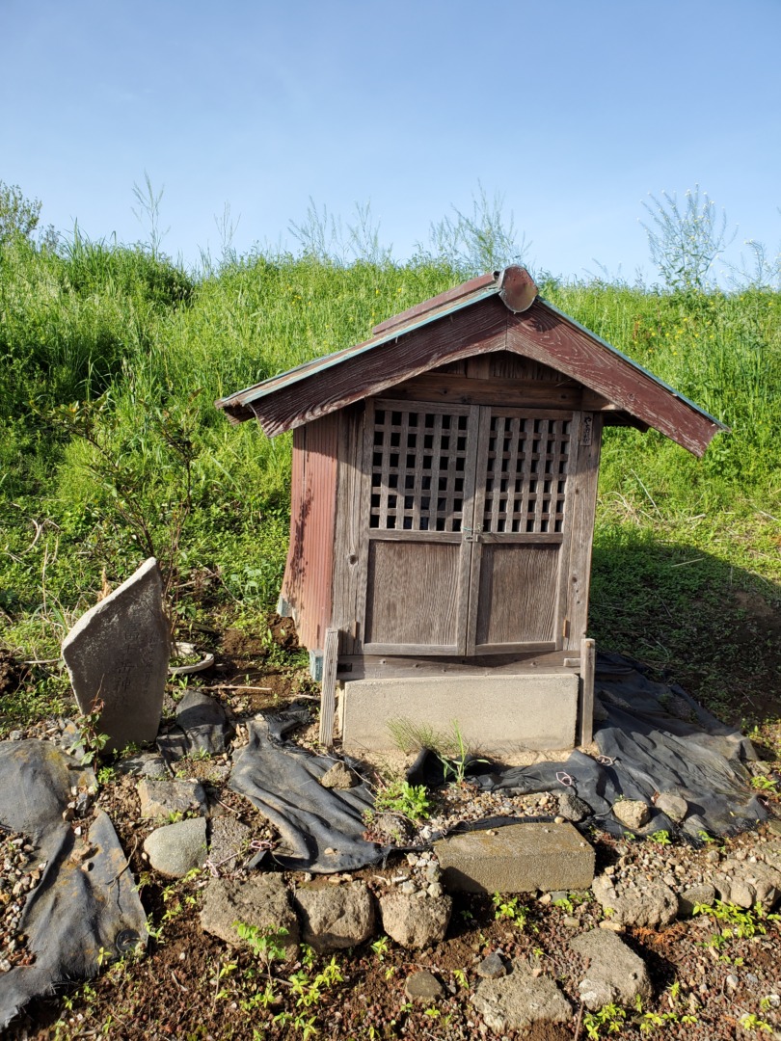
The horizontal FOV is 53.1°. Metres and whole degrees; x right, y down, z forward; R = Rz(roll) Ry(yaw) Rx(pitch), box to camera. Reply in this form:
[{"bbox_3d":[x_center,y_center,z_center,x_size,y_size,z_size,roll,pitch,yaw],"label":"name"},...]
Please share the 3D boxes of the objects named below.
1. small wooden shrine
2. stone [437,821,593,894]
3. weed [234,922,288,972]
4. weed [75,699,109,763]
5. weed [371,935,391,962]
[{"bbox_3d":[0.154,-0.060,3.474,1.730,1.768,1.750,1,7,-15],"label":"small wooden shrine"},{"bbox_3d":[0.344,1.006,2.309,0.473,0.112,0.160,1,7,-15],"label":"stone"},{"bbox_3d":[-0.342,1.132,2.065,0.140,0.108,0.119,1,7,-9],"label":"weed"},{"bbox_3d":[-1.102,0.784,2.899,0.120,0.244,0.108,0,7,-21],"label":"weed"},{"bbox_3d":[-0.027,1.163,2.122,0.052,0.062,0.046,2,7,1],"label":"weed"}]

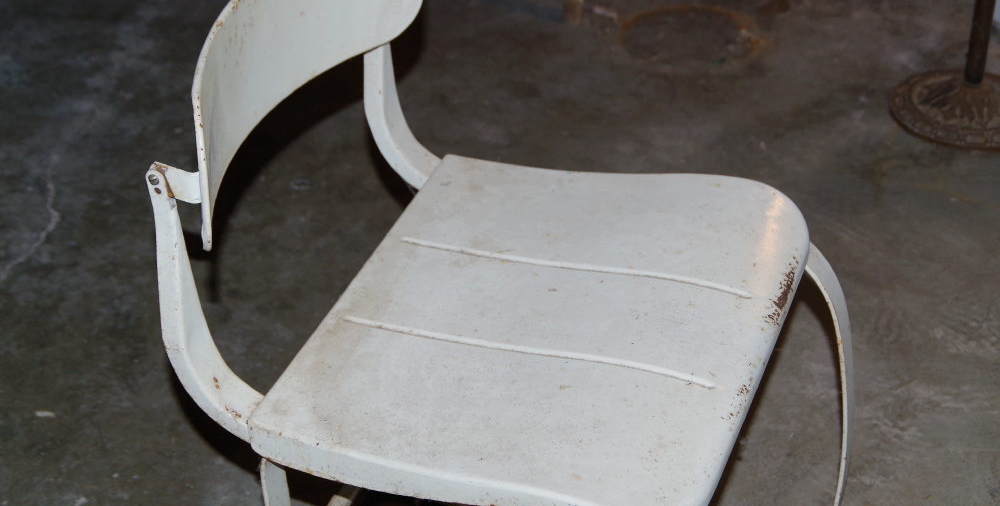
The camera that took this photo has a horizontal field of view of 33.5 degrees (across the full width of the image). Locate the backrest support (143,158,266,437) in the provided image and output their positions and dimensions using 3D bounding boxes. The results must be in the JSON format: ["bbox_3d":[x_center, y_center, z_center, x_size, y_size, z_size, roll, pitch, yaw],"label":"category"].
[{"bbox_3d":[-0.195,0.031,1.125,0.072,0.214,0.038,10,34,15],"label":"backrest support"}]

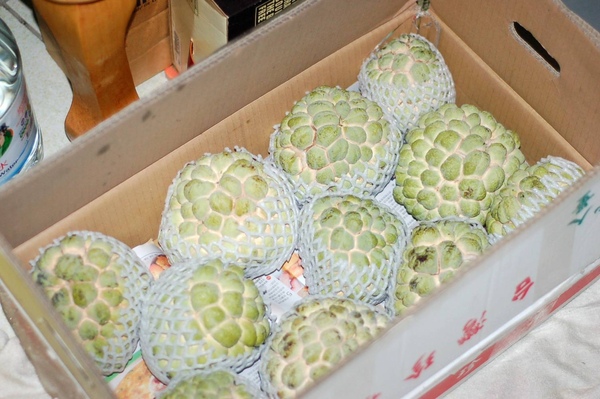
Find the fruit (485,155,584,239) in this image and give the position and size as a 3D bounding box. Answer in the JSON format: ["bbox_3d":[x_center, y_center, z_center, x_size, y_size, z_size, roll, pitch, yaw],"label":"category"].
[{"bbox_3d":[0.212,0.011,1.085,0.096,0.086,0.100,0,62,-2],"label":"fruit"}]

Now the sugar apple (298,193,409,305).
[{"bbox_3d":[0.045,0.042,1.062,0.094,0.089,0.097,0,62,-2],"label":"sugar apple"}]

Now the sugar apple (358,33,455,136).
[{"bbox_3d":[0.099,-0.107,1.158,0.089,0.099,0.089,0,58,0],"label":"sugar apple"}]

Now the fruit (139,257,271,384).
[{"bbox_3d":[-0.077,0.099,1.025,0.107,0.095,0.106,0,62,-2],"label":"fruit"}]

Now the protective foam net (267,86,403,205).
[{"bbox_3d":[0.030,-0.049,1.105,0.116,0.099,0.108,0,62,-2],"label":"protective foam net"}]

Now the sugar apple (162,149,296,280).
[{"bbox_3d":[-0.062,0.011,1.086,0.119,0.098,0.117,0,58,0],"label":"sugar apple"}]

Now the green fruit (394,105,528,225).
[{"bbox_3d":[0.140,-0.032,1.098,0.118,0.100,0.109,0,62,-2],"label":"green fruit"}]

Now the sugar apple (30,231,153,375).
[{"bbox_3d":[-0.173,0.086,1.037,0.096,0.102,0.119,-33,63,-19],"label":"sugar apple"}]

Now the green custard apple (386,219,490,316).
[{"bbox_3d":[0.120,0.057,1.062,0.087,0.078,0.093,0,62,-2],"label":"green custard apple"}]

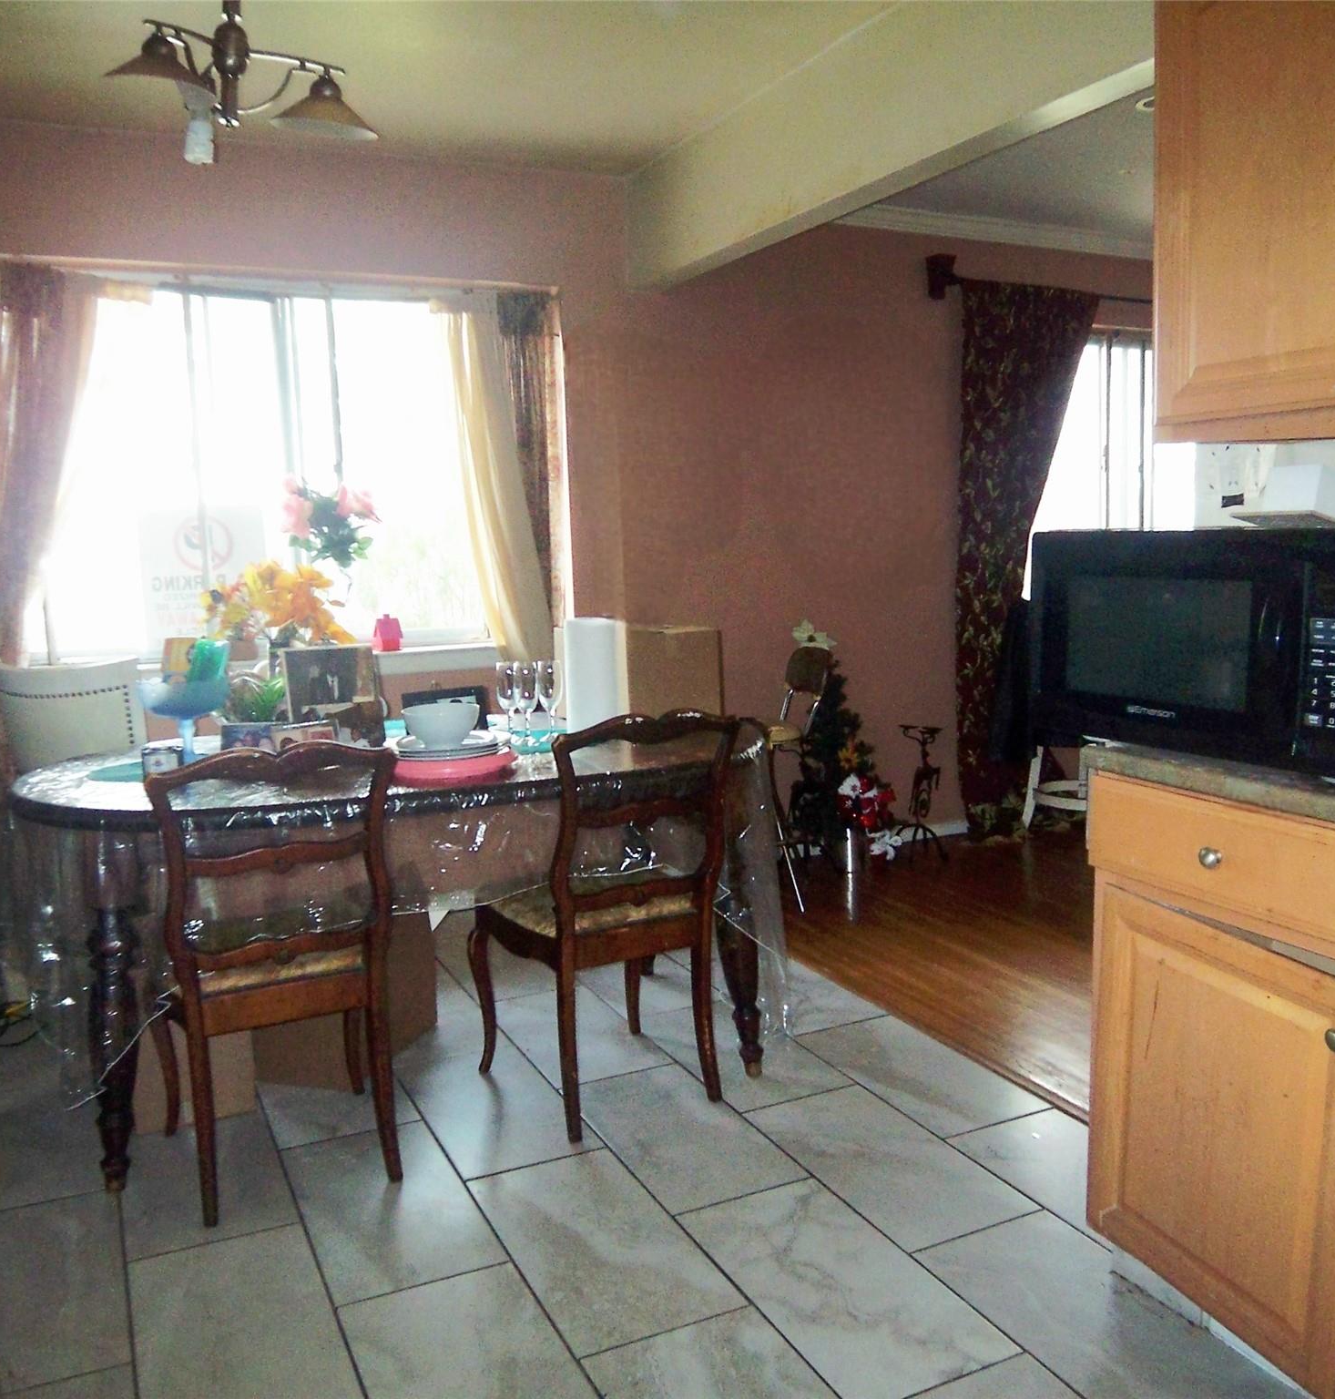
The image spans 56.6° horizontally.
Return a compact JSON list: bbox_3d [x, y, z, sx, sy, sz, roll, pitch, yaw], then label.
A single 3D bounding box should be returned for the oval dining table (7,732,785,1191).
[{"bbox_3d":[-0.572,0.495,2.937,1.680,0.775,1.000,-4,8,-20],"label":"oval dining table"}]

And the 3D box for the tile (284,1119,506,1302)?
[{"bbox_3d":[-0.538,0.963,2.365,0.304,0.012,0.608,-5,8,-25],"label":"tile"}]

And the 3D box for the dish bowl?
[{"bbox_3d":[-0.481,0.060,2.648,0.168,0.080,0.168,-2,7,0],"label":"dish bowl"}]

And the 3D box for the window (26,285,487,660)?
[{"bbox_3d":[-1.242,-0.692,3.874,1.500,1.130,0.100,-5,8,-25],"label":"window"}]

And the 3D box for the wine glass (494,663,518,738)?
[{"bbox_3d":[-0.378,0.003,2.996,0.060,0.188,0.060,-5,8,-25],"label":"wine glass"}]

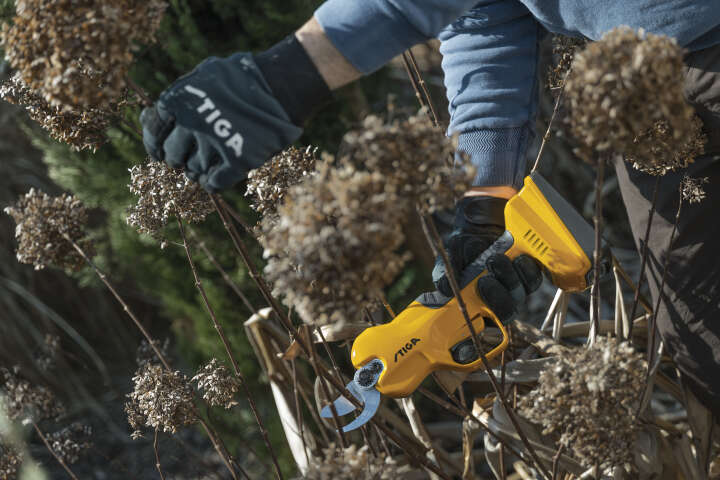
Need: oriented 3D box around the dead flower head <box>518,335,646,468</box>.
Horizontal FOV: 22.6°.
[{"bbox_3d":[0.203,0.148,1.640,0.116,0.118,0.114,0,13,0],"label":"dead flower head"}]

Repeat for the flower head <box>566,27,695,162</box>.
[{"bbox_3d":[0.228,-0.123,1.520,0.108,0.113,0.108,0,13,0],"label":"flower head"}]

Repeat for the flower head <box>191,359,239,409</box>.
[{"bbox_3d":[-0.145,0.143,1.800,0.048,0.049,0.047,0,13,0],"label":"flower head"}]

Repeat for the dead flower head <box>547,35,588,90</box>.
[{"bbox_3d":[0.220,-0.185,1.880,0.050,0.058,0.050,0,13,0],"label":"dead flower head"}]

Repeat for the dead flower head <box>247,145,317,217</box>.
[{"bbox_3d":[-0.074,-0.054,1.790,0.082,0.078,0.080,0,13,0],"label":"dead flower head"}]

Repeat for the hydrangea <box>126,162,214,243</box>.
[{"bbox_3d":[-0.189,-0.039,1.790,0.088,0.084,0.085,0,13,0],"label":"hydrangea"}]

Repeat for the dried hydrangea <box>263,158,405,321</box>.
[{"bbox_3d":[-0.021,0.004,1.460,0.120,0.127,0.120,0,13,0],"label":"dried hydrangea"}]

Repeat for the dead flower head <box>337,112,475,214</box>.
[{"bbox_3d":[0.039,-0.063,1.530,0.115,0.092,0.112,0,13,0],"label":"dead flower head"}]

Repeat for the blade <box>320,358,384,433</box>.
[{"bbox_3d":[-0.003,0.151,1.770,0.042,0.083,0.016,33,-3,0],"label":"blade"}]

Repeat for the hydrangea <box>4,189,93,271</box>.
[{"bbox_3d":[-0.322,-0.011,1.860,0.090,0.085,0.087,-17,1,0],"label":"hydrangea"}]

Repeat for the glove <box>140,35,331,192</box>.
[{"bbox_3d":[-0.121,-0.121,1.720,0.185,0.120,0.105,-29,6,-6],"label":"glove"}]

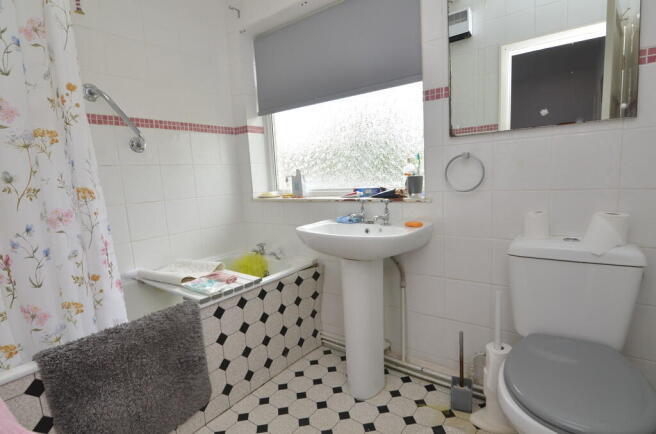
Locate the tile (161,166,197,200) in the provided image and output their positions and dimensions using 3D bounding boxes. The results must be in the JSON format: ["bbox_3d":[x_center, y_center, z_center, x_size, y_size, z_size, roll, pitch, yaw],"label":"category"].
[{"bbox_3d":[-0.885,-0.204,1.944,0.010,0.200,0.200,2,9,36],"label":"tile"}]

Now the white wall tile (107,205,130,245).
[{"bbox_3d":[-1.105,0.044,1.634,0.010,0.200,0.200,2,9,36],"label":"white wall tile"}]

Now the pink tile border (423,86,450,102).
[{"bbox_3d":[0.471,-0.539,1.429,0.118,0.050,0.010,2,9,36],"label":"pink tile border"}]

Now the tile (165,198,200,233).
[{"bbox_3d":[-0.875,-0.004,1.968,0.010,0.200,0.200,2,9,36],"label":"tile"}]

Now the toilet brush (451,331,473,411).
[{"bbox_3d":[0.582,0.658,1.424,0.085,0.350,0.083,0,7,21],"label":"toilet brush"}]

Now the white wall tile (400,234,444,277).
[{"bbox_3d":[0.452,0.177,1.567,0.199,0.199,0.010,2,9,36],"label":"white wall tile"}]

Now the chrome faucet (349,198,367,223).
[{"bbox_3d":[0.157,-0.027,1.667,0.056,0.122,0.120,2,9,36],"label":"chrome faucet"}]

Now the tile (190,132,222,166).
[{"bbox_3d":[-0.768,-0.434,2.069,0.010,0.197,0.200,2,9,36],"label":"tile"}]

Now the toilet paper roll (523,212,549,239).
[{"bbox_3d":[0.788,0.030,1.236,0.077,0.099,0.077,2,9,36],"label":"toilet paper roll"}]

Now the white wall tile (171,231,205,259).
[{"bbox_3d":[-0.866,0.190,1.992,0.010,0.190,0.200,2,9,36],"label":"white wall tile"}]

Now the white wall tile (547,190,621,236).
[{"bbox_3d":[0.940,-0.001,1.207,0.200,0.200,0.010,2,9,36],"label":"white wall tile"}]

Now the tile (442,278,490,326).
[{"bbox_3d":[0.635,0.389,1.497,0.200,0.200,0.010,2,9,36],"label":"tile"}]

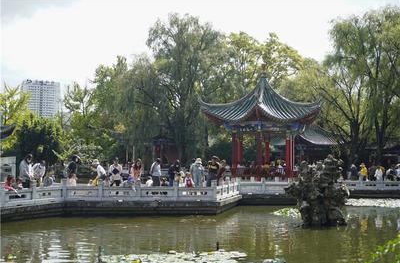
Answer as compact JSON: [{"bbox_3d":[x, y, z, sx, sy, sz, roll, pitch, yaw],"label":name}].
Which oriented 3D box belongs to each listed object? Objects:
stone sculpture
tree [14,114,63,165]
[{"bbox_3d":[3.919,1.954,17.201,2.100,2.360,1.750,-1,-4,13],"label":"stone sculpture"},{"bbox_3d":[-13.588,1.376,43.020,3.900,5.800,3.800,0,-4,0],"label":"tree"}]

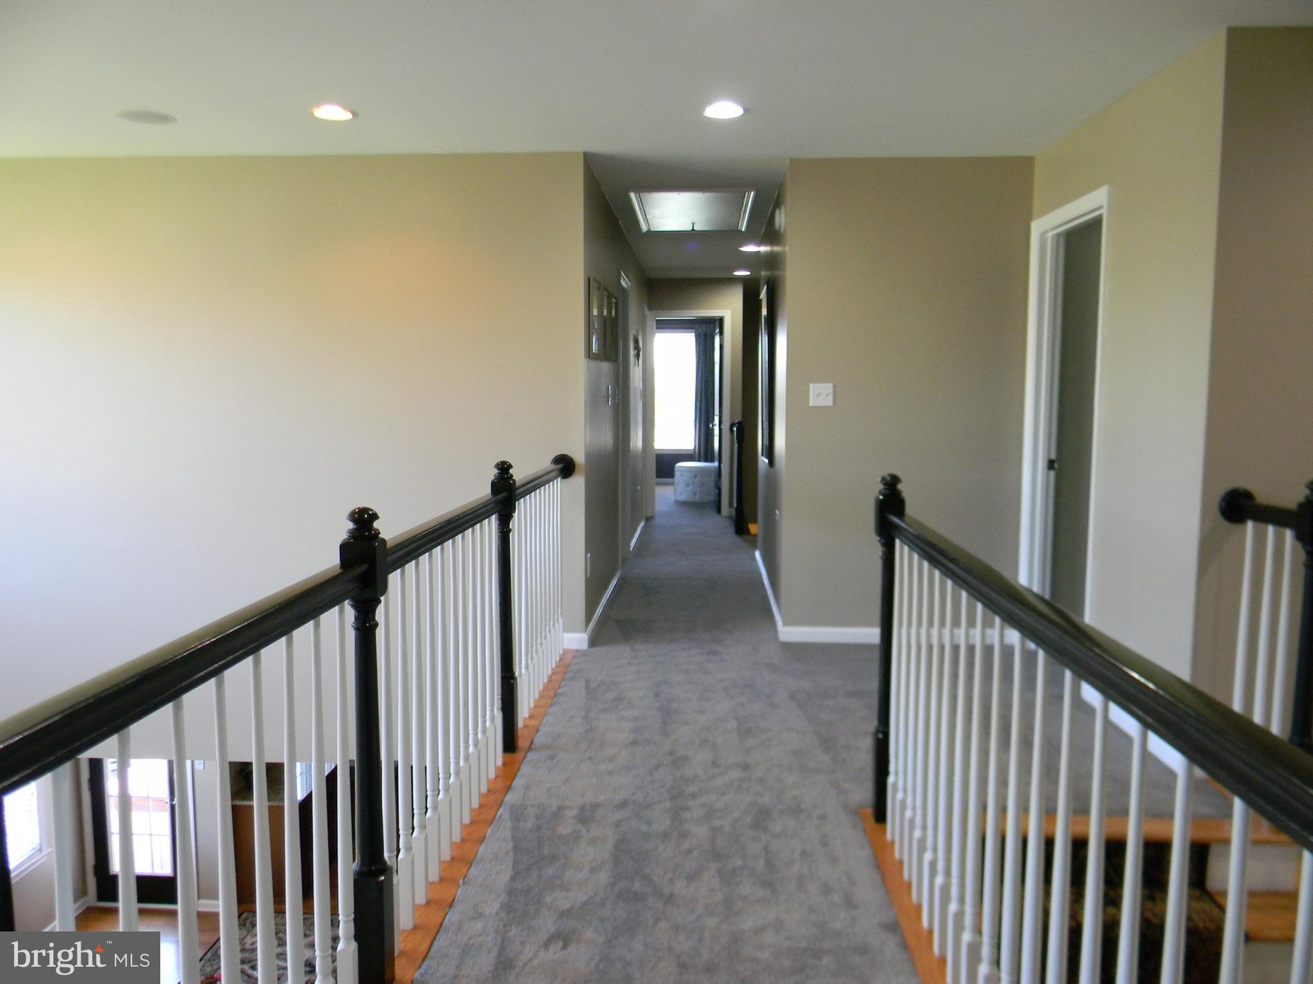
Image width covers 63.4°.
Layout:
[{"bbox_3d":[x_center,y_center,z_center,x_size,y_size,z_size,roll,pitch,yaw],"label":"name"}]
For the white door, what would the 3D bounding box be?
[{"bbox_3d":[1.856,-0.221,4.808,0.120,2.098,0.920,0,6,1],"label":"white door"}]

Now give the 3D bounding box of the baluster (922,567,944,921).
[{"bbox_3d":[0.663,0.618,2.528,0.032,0.875,0.032,0,6,3],"label":"baluster"}]

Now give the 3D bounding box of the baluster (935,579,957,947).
[{"bbox_3d":[0.657,0.630,2.407,0.032,0.875,0.032,0,6,3],"label":"baluster"}]

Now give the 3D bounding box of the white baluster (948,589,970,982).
[{"bbox_3d":[0.651,0.642,2.285,0.032,0.875,0.032,0,6,3],"label":"white baluster"}]

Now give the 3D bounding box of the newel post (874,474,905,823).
[{"bbox_3d":[0.689,0.469,3.162,0.075,1.047,0.075,0,6,3],"label":"newel post"}]

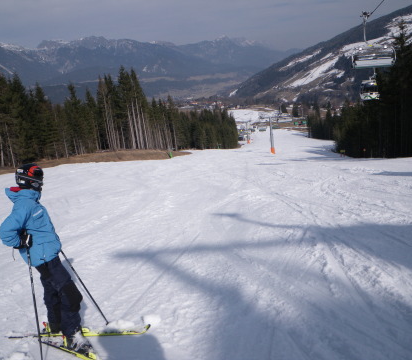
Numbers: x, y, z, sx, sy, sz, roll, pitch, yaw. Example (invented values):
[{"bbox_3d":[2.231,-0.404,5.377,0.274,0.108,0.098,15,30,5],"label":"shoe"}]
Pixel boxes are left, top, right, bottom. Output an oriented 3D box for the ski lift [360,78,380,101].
[{"bbox_3d":[18.640,-10.368,44.000,1.950,2.550,1.950,-5,12,-2],"label":"ski lift"}]

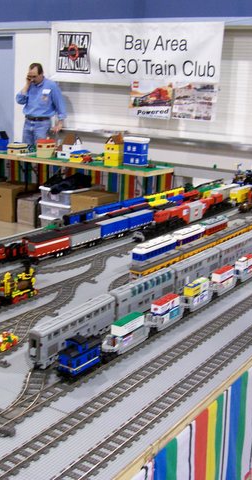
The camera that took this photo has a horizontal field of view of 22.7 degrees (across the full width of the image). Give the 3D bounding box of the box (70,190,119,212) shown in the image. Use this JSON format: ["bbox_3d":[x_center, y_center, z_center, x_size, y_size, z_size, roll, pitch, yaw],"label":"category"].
[{"bbox_3d":[-0.314,-0.264,6.549,0.330,0.430,0.450,11,16,31],"label":"box"}]

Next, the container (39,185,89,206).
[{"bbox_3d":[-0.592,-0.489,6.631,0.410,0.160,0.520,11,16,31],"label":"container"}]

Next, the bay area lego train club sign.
[{"bbox_3d":[0.063,-2.183,7.284,2.350,0.710,0.030,11,16,31],"label":"bay area lego train club sign"}]

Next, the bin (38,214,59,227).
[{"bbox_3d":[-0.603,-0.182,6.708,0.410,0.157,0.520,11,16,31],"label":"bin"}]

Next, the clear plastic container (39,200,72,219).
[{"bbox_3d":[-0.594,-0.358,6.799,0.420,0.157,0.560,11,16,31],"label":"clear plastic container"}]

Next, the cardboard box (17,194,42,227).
[{"bbox_3d":[-0.977,-0.329,7.000,0.270,0.275,0.400,11,16,31],"label":"cardboard box"}]

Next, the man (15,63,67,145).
[{"bbox_3d":[-1.096,-1.348,8.013,0.600,1.800,0.380,5,14,12],"label":"man"}]

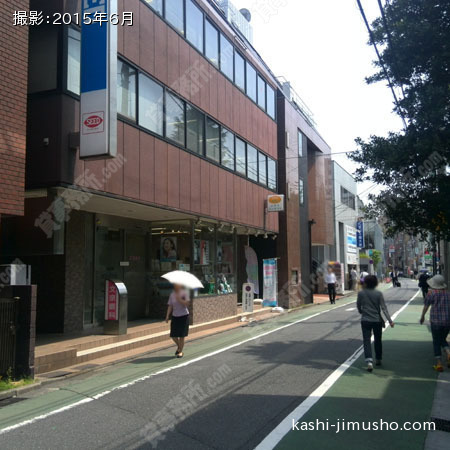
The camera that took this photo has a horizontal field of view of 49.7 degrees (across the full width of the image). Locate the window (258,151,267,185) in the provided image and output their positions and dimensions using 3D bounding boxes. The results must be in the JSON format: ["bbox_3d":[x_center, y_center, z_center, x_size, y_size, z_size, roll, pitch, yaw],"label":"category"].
[{"bbox_3d":[1.514,-2.250,19.398,0.100,1.230,0.904,-3,-5,23],"label":"window"}]

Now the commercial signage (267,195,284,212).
[{"bbox_3d":[2.022,-0.846,19.279,0.650,0.650,0.140,-3,-5,23],"label":"commercial signage"}]

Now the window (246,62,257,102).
[{"bbox_3d":[0.984,-5.375,18.218,0.100,1.332,1.141,-3,-6,23],"label":"window"}]

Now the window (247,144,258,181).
[{"bbox_3d":[0.996,-2.309,17.857,0.100,1.292,1.130,-3,-6,23],"label":"window"}]

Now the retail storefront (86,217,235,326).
[{"bbox_3d":[-1.409,1.338,14.084,1.500,2.880,6.250,-3,-6,24],"label":"retail storefront"}]

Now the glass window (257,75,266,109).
[{"bbox_3d":[1.451,-5.280,19.297,0.100,1.332,1.039,-3,-6,23],"label":"glass window"}]

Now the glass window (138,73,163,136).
[{"bbox_3d":[-1.754,-2.852,11.506,0.100,1.172,1.042,-3,-6,24],"label":"glass window"}]

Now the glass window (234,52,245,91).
[{"bbox_3d":[0.520,-5.470,17.149,0.100,1.332,1.018,-3,-6,23],"label":"glass window"}]

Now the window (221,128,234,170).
[{"bbox_3d":[0.105,-2.500,16.067,0.100,1.230,1.094,-3,-5,23],"label":"window"}]

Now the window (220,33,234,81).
[{"bbox_3d":[0.091,-5.497,15.995,0.100,1.105,1.165,-3,-6,24],"label":"window"}]

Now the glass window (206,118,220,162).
[{"bbox_3d":[-0.361,-2.587,14.728,0.100,1.292,0.978,-3,-6,23],"label":"glass window"}]

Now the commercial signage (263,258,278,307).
[{"bbox_3d":[1.781,2.263,19.000,0.580,1.820,0.060,-3,-6,24],"label":"commercial signage"}]

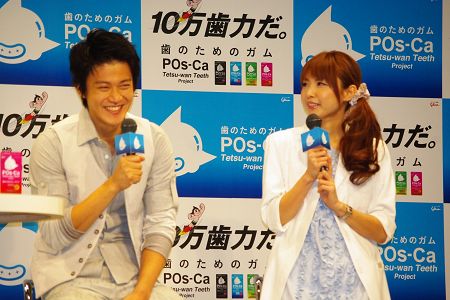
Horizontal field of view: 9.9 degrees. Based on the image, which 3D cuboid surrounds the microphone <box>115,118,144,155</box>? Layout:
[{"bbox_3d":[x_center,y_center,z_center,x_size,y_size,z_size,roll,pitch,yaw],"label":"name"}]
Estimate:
[{"bbox_3d":[-0.284,0.009,7.900,0.063,0.210,0.063,-9,-8,43],"label":"microphone"}]

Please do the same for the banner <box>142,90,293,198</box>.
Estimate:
[{"bbox_3d":[-0.022,-0.016,9.400,0.582,0.391,0.020,1,-6,-17],"label":"banner"}]

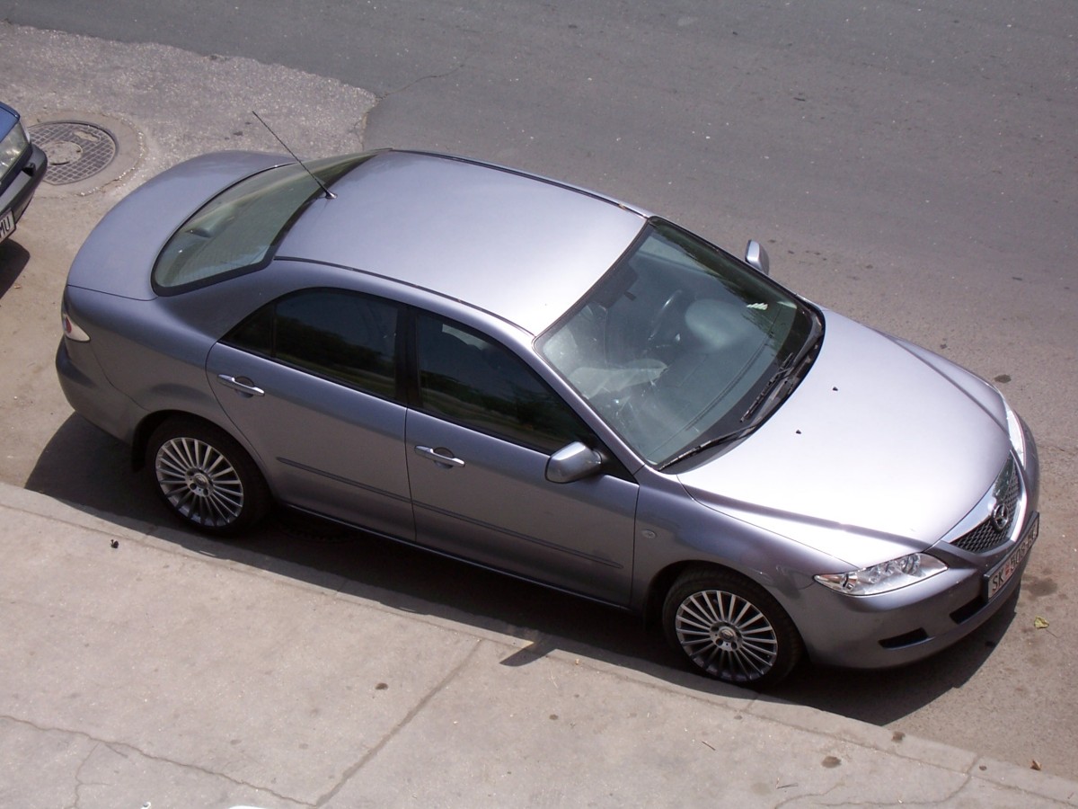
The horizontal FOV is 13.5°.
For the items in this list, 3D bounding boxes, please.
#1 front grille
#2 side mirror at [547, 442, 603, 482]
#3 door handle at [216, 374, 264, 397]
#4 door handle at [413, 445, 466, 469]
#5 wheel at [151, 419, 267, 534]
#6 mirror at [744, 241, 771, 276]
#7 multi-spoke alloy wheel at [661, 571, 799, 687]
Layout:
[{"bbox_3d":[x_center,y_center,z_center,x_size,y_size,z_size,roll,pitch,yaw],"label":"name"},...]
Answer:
[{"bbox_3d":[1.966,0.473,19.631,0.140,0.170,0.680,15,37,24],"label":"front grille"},{"bbox_3d":[0.153,0.260,19.454,0.170,0.165,0.240,15,37,24],"label":"side mirror"},{"bbox_3d":[-1.328,-0.082,20.241,0.240,0.045,0.050,18,38,23],"label":"door handle"},{"bbox_3d":[-0.432,0.228,19.864,0.240,0.045,0.050,17,38,23],"label":"door handle"},{"bbox_3d":[-1.497,0.300,20.738,0.625,0.625,0.215,15,37,24],"label":"wheel"},{"bbox_3d":[0.998,-0.626,20.734,0.170,0.165,0.240,15,37,24],"label":"mirror"},{"bbox_3d":[0.853,0.943,19.632,0.625,0.625,0.215,12,36,20],"label":"multi-spoke alloy wheel"}]

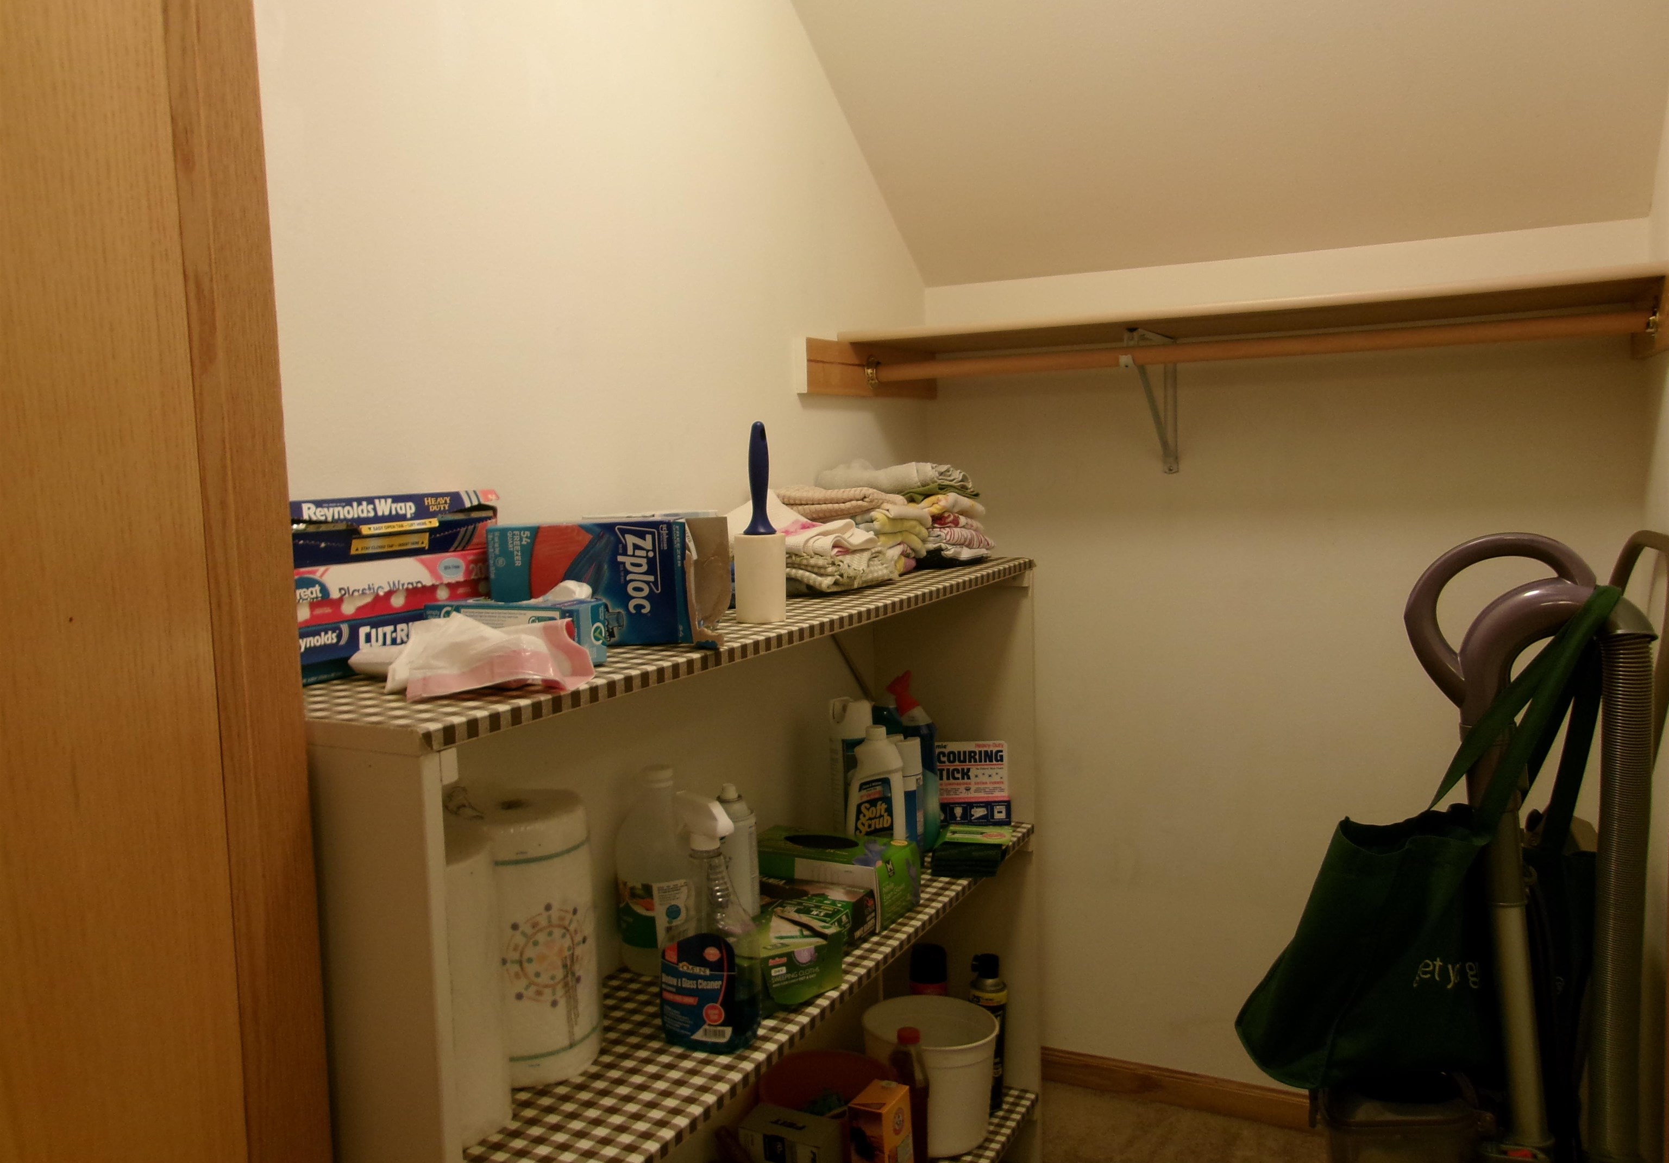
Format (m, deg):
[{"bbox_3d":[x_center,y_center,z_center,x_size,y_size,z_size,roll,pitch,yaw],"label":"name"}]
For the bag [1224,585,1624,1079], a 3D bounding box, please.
[{"bbox_3d":[0.684,0.289,1.520,0.410,0.550,0.240,-1,6,7],"label":"bag"}]

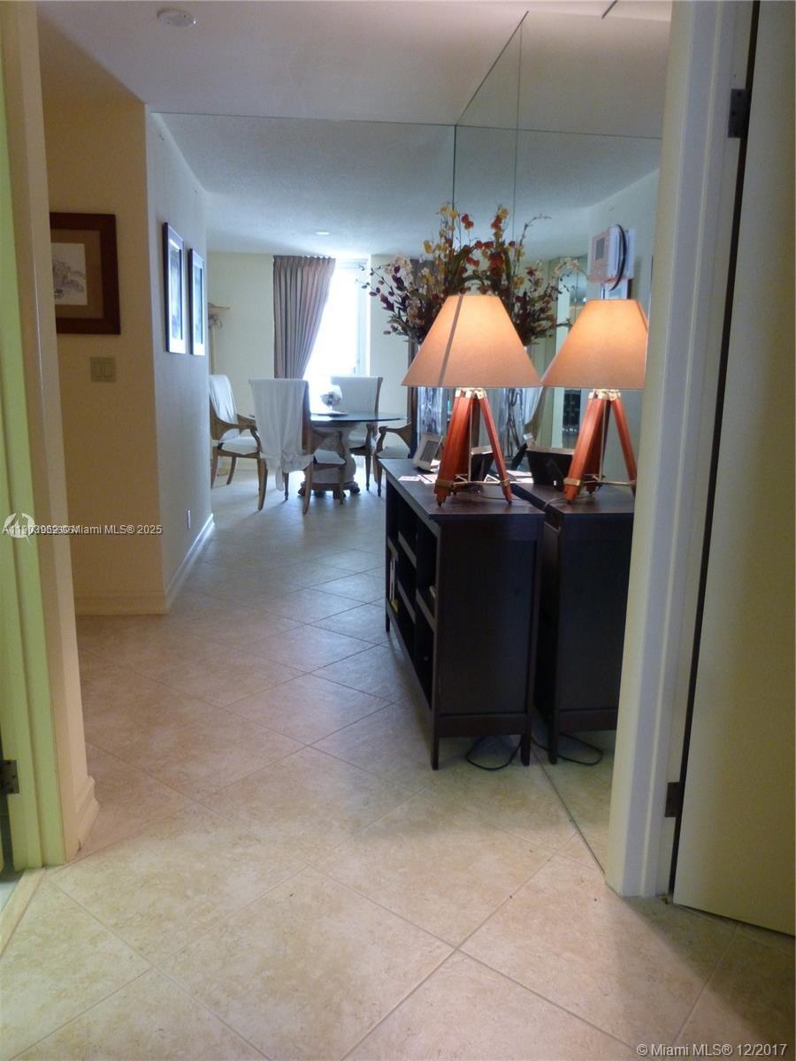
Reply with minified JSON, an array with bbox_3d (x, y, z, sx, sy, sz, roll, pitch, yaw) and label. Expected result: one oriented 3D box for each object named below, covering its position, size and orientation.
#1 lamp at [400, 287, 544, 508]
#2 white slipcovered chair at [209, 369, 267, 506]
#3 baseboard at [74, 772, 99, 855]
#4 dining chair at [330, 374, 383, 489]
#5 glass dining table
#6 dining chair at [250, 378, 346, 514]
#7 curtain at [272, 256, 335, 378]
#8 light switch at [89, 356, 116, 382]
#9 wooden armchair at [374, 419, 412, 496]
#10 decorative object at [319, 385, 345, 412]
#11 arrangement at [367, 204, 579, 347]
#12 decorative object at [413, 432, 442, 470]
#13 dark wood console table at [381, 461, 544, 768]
[{"bbox_3d":[0.235,-0.407,2.425,0.437,0.637,0.437,-1,11,-7],"label":"lamp"},{"bbox_3d":[-1.618,-0.959,7.648,0.644,1.148,0.595,3,12,7],"label":"white slipcovered chair"},{"bbox_3d":[-0.840,0.746,2.041,0.027,0.122,0.225,0,12,-7],"label":"baseboard"},{"bbox_3d":[-0.532,-1.070,8.380,0.620,1.160,0.680,4,12,16],"label":"dining chair"},{"bbox_3d":[-0.696,-0.760,7.821,1.550,0.775,1.550,0,12,-7],"label":"glass dining table"},{"bbox_3d":[-0.909,-0.781,6.985,0.620,1.150,0.680,6,13,21],"label":"dining chair"},{"bbox_3d":[-1.044,-1.784,8.621,0.690,2.424,0.130,0,12,-7],"label":"curtain"},{"bbox_3d":[-1.423,-0.776,3.704,0.115,0.115,0.010,0,12,-7],"label":"light switch"},{"bbox_3d":[0.166,-0.955,7.911,0.680,1.150,0.630,3,12,10],"label":"wooden armchair"},{"bbox_3d":[-0.663,-1.316,7.686,0.225,0.273,0.219,0,12,-7],"label":"decorative object"},{"bbox_3d":[0.295,-1.088,3.296,0.790,0.570,0.460,0,12,-7],"label":"arrangement"},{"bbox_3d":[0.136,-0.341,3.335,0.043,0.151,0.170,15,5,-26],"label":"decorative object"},{"bbox_3d":[0.171,0.207,3.040,0.364,0.820,1.446,0,12,-7],"label":"dark wood console table"}]

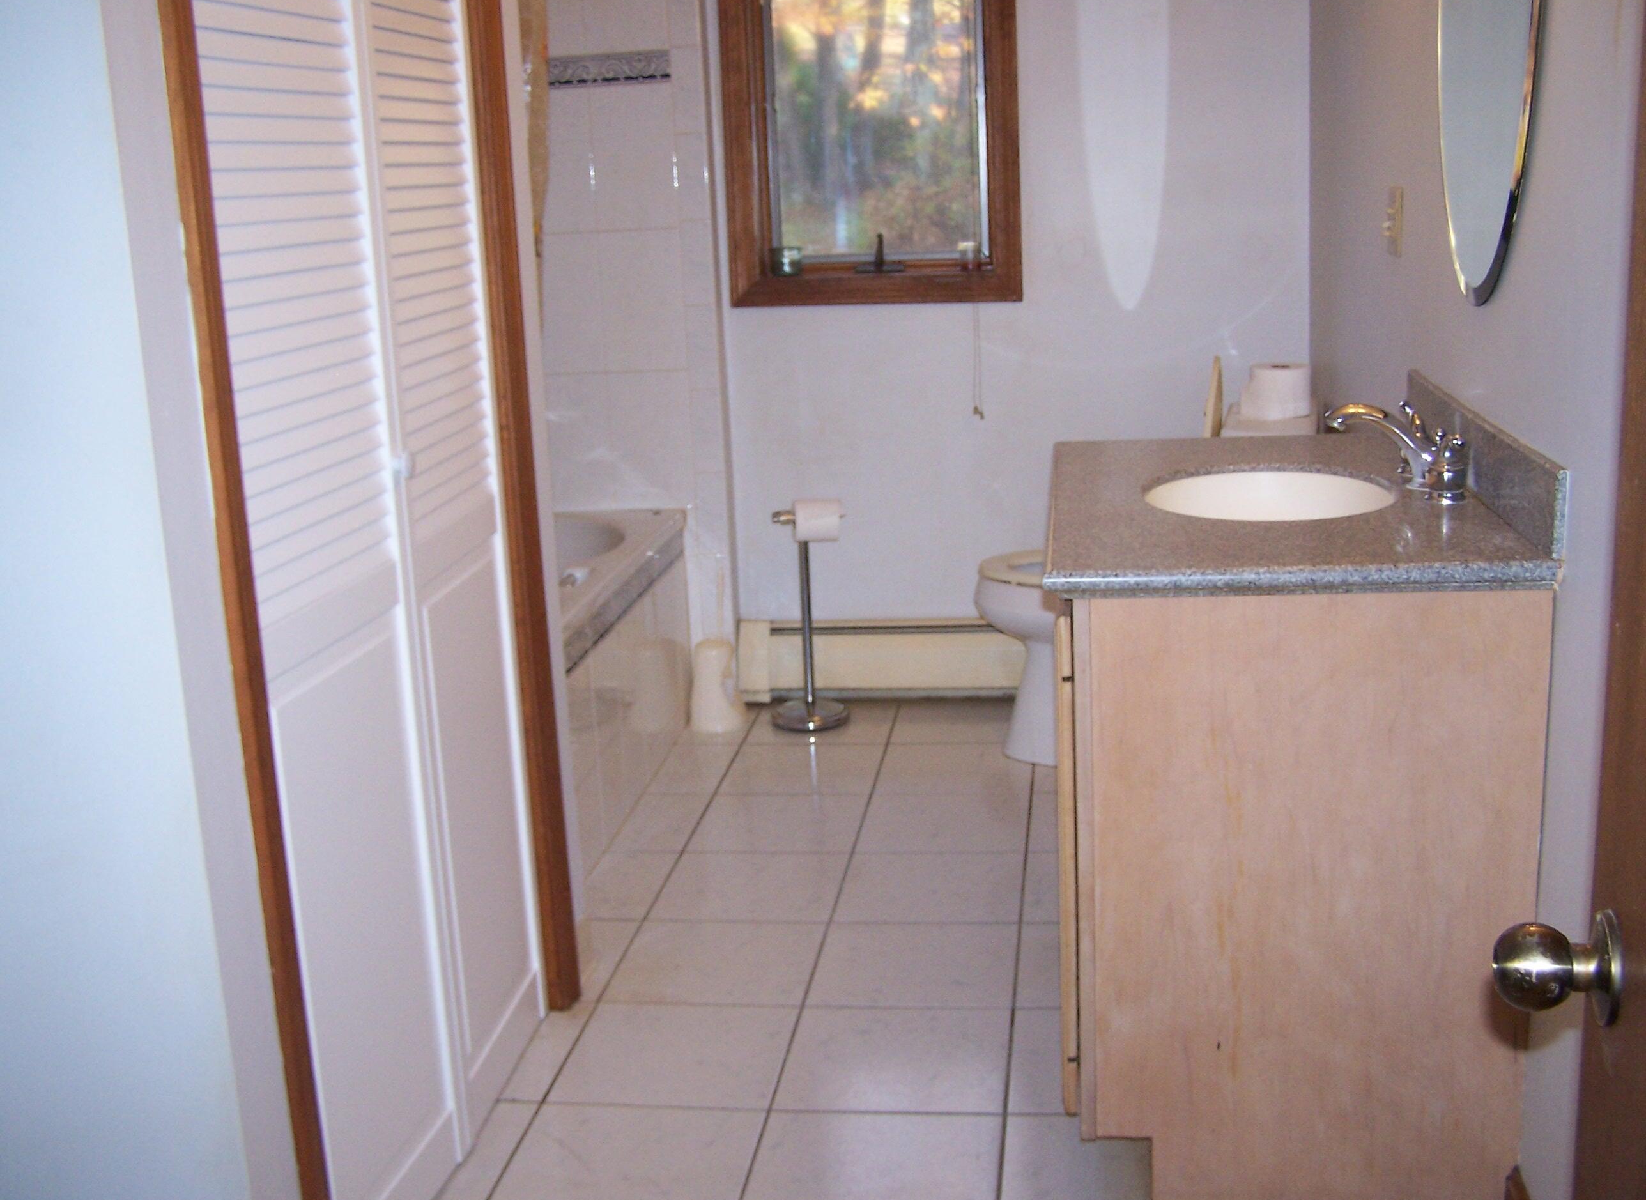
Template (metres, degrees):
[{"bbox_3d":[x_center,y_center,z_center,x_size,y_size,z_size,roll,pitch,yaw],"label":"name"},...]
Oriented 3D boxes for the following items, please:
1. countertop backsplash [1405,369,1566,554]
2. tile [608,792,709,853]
[{"bbox_3d":[0.837,-0.193,2.339,0.019,0.100,0.890,-1,13,8],"label":"countertop backsplash"},{"bbox_3d":[-0.324,0.457,3.674,0.152,0.010,0.327,-1,13,8],"label":"tile"}]

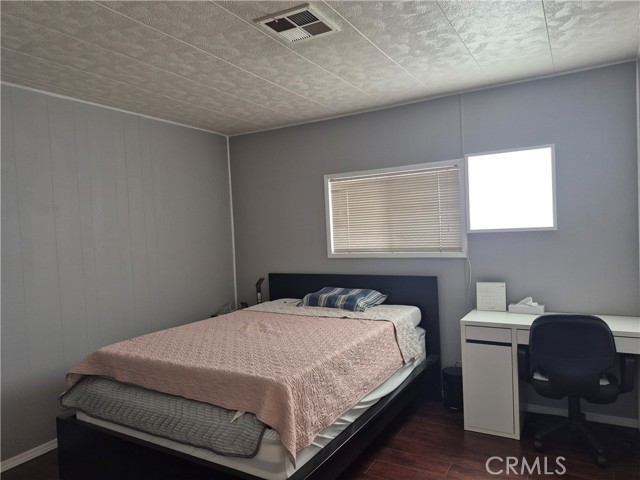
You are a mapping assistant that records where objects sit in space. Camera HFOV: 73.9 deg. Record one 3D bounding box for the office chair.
[{"bbox_3d":[1.598,0.844,2.674,0.610,0.860,0.590,-1,2,31],"label":"office chair"}]

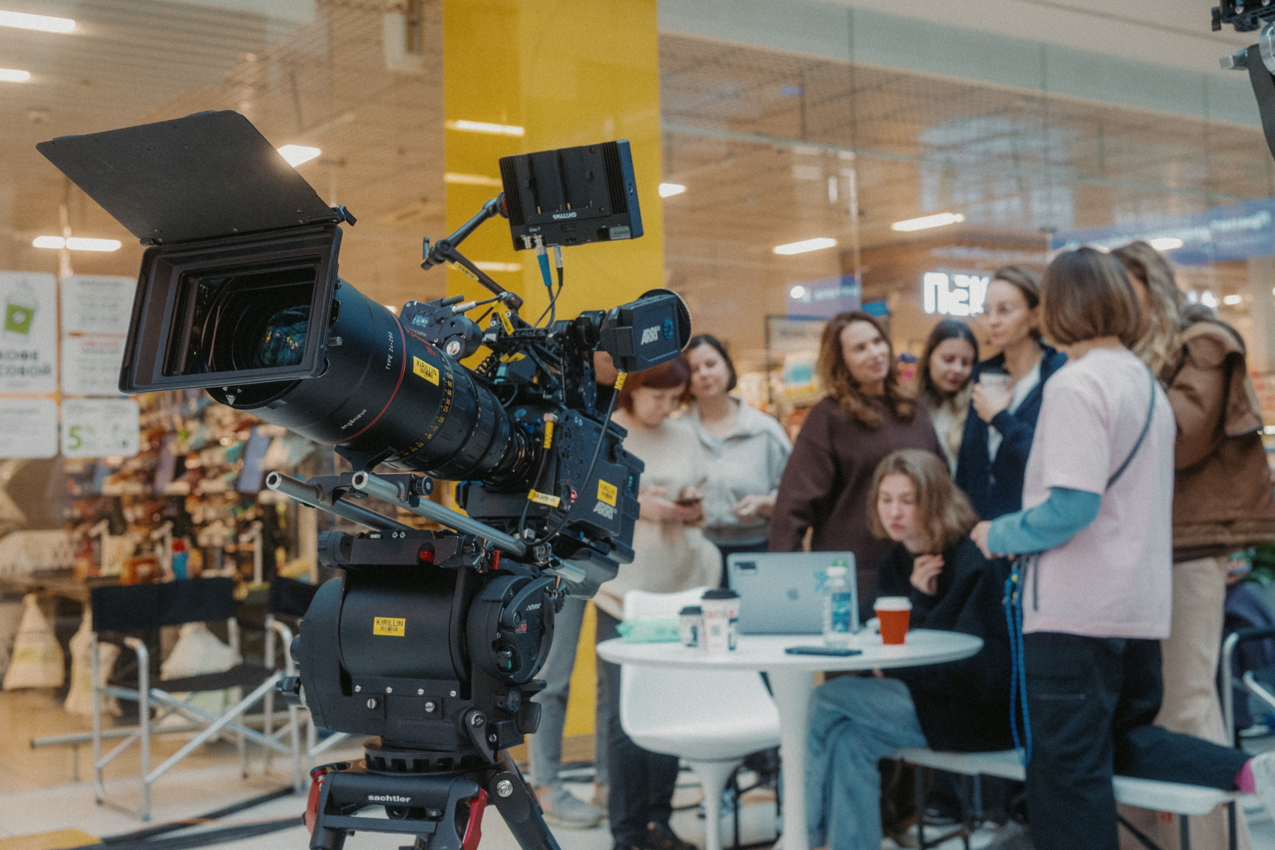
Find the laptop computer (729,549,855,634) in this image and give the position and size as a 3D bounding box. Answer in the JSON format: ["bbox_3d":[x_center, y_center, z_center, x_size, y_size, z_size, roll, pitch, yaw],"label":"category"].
[{"bbox_3d":[0.418,0.426,3.637,0.310,0.210,0.291,-2,-3,13],"label":"laptop computer"}]

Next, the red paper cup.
[{"bbox_3d":[0.593,0.450,3.290,0.089,0.115,0.089,-1,-3,0],"label":"red paper cup"}]

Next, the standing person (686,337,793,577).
[{"bbox_3d":[0.332,0.511,4.888,0.460,1.630,0.340,-2,-3,20],"label":"standing person"}]

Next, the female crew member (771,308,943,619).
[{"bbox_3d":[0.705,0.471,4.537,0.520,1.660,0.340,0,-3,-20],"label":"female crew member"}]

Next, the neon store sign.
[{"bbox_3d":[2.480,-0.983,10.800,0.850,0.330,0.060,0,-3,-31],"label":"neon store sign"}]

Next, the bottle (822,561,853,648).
[{"bbox_3d":[0.460,0.409,3.266,0.067,0.202,0.067,-1,-3,0],"label":"bottle"}]

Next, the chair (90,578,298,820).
[{"bbox_3d":[-1.650,0.989,5.309,0.620,0.800,0.480,1,-4,-41],"label":"chair"}]

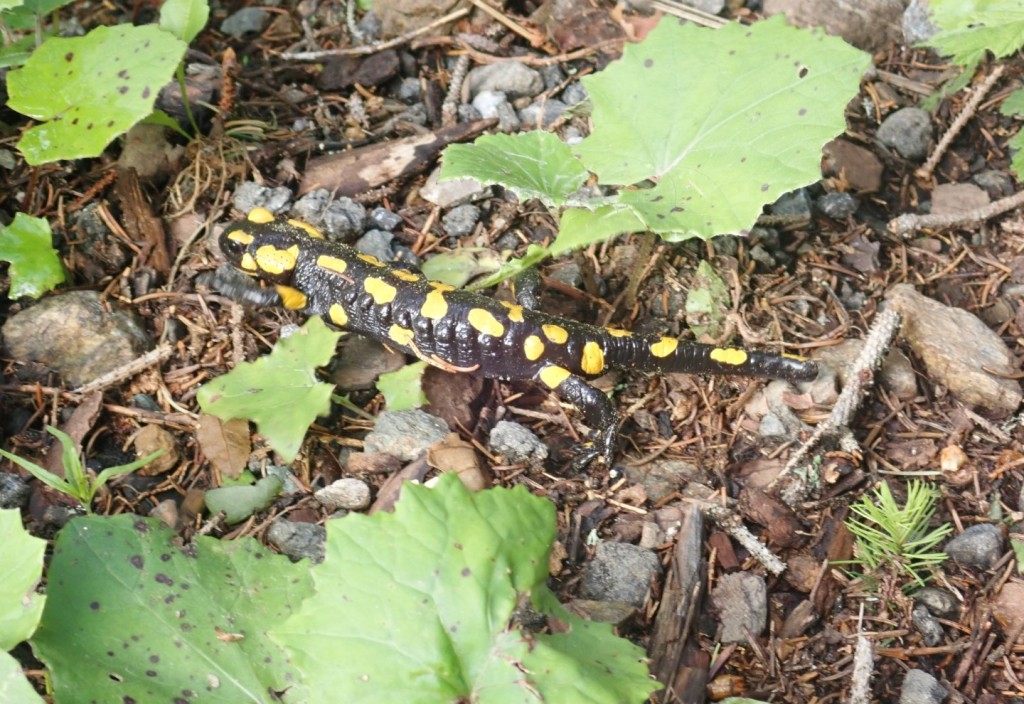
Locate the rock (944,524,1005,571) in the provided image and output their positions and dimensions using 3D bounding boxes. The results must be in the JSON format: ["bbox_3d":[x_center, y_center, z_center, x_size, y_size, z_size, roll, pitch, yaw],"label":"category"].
[{"bbox_3d":[0.133,0.056,0.850,0.017,0.010,0.013,0,48,0],"label":"rock"}]

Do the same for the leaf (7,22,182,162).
[{"bbox_3d":[-0.130,-0.083,0.920,0.067,0.018,0.051,-33,59,-23],"label":"leaf"}]

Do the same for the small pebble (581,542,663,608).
[{"bbox_3d":[0.031,0.064,0.842,0.023,0.012,0.019,0,48,0],"label":"small pebble"}]

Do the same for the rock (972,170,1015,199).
[{"bbox_3d":[0.155,-0.053,0.951,0.014,0.007,0.010,0,48,0],"label":"rock"}]

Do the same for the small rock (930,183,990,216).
[{"bbox_3d":[0.136,-0.046,0.897,0.018,0.008,0.013,0,47,0],"label":"small rock"}]

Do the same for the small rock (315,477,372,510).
[{"bbox_3d":[-0.050,0.041,0.864,0.016,0.008,0.011,0,52,0],"label":"small rock"}]

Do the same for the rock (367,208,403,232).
[{"bbox_3d":[-0.040,-0.041,0.929,0.011,0.006,0.009,0,52,0],"label":"rock"}]

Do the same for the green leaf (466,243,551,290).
[{"bbox_3d":[-0.001,-0.025,0.870,0.027,0.009,0.013,-19,50,-17],"label":"green leaf"}]

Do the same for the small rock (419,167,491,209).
[{"bbox_3d":[-0.017,-0.050,0.900,0.022,0.008,0.014,0,47,0],"label":"small rock"}]

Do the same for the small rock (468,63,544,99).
[{"bbox_3d":[-0.002,-0.089,0.980,0.025,0.011,0.015,0,48,0],"label":"small rock"}]

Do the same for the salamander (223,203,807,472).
[{"bbox_3d":[-0.001,-0.008,0.773,0.164,0.029,0.062,9,45,9],"label":"salamander"}]

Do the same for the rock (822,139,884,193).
[{"bbox_3d":[0.110,-0.060,0.954,0.019,0.011,0.018,0,48,0],"label":"rock"}]

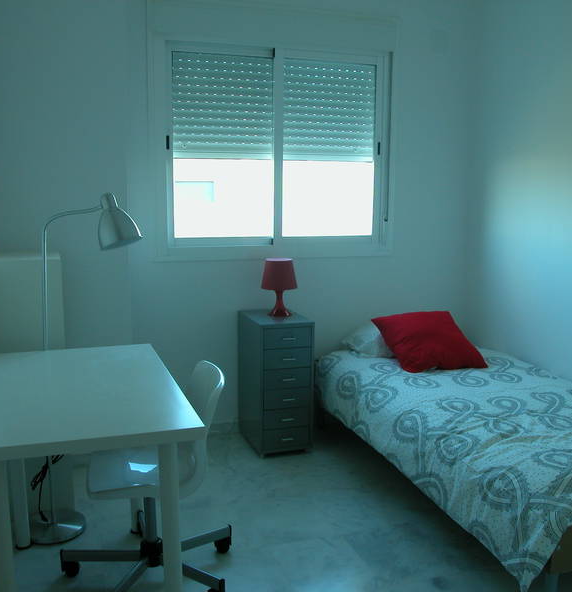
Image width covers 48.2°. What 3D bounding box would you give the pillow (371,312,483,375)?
[{"bbox_3d":[0.764,0.234,3.406,0.460,0.150,0.460,-3,35,-16],"label":"pillow"}]

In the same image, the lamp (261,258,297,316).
[{"bbox_3d":[-0.035,-0.042,3.434,0.190,0.295,0.190,0,8,0],"label":"lamp"}]

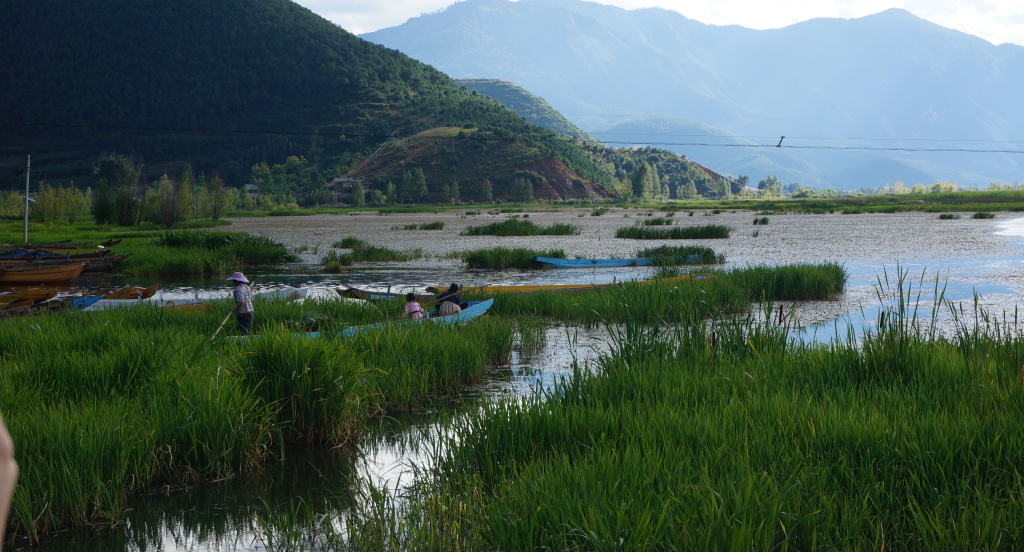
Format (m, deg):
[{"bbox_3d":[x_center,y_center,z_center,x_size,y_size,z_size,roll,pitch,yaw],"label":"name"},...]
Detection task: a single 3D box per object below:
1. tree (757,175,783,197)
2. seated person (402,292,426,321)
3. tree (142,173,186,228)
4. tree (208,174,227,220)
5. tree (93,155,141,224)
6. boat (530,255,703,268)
[{"bbox_3d":[82.872,-28.869,640.000,8.400,7.400,7.800,0,2,0],"label":"tree"},{"bbox_3d":[-2.180,0.729,44.600,0.500,0.700,0.520,1,3,18],"label":"seated person"},{"bbox_3d":[-27.435,-5.882,157.000,3.500,4.300,3.400,0,2,0],"label":"tree"},{"bbox_3d":[-28.976,-7.668,195.000,1.950,4.500,1.950,0,2,0],"label":"tree"},{"bbox_3d":[-33.243,-7.282,168.000,4.100,6.000,4.000,0,2,0],"label":"tree"},{"bbox_3d":[4.445,-0.584,83.000,7.300,0.600,1.100,-1,3,-28],"label":"boat"}]

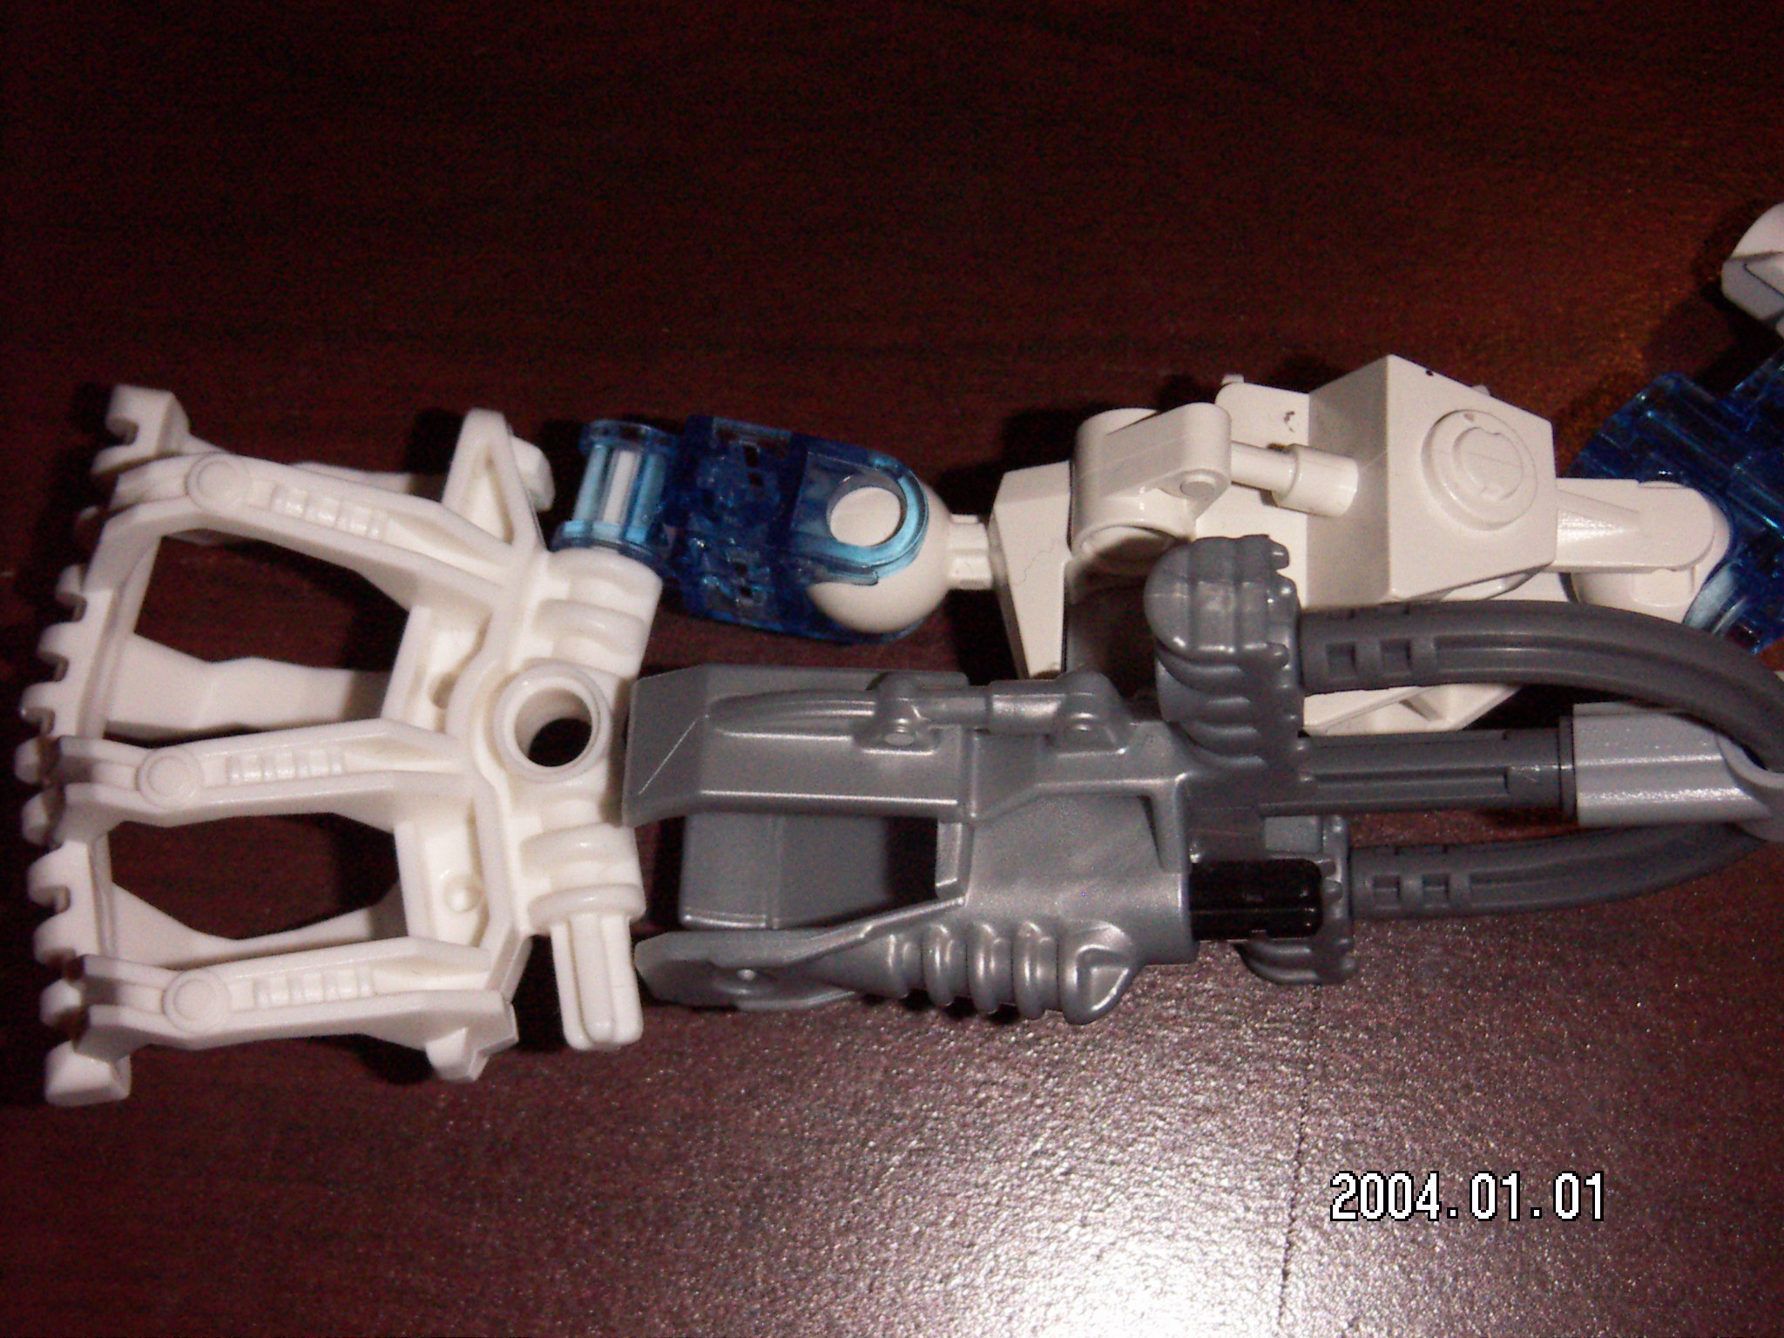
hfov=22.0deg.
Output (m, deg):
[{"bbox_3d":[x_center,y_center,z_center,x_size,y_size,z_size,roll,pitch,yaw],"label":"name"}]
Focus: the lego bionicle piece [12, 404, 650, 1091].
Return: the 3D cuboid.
[{"bbox_3d":[-0.035,0.004,0.288,0.040,0.019,0.047,1,74,2],"label":"lego bionicle piece"}]

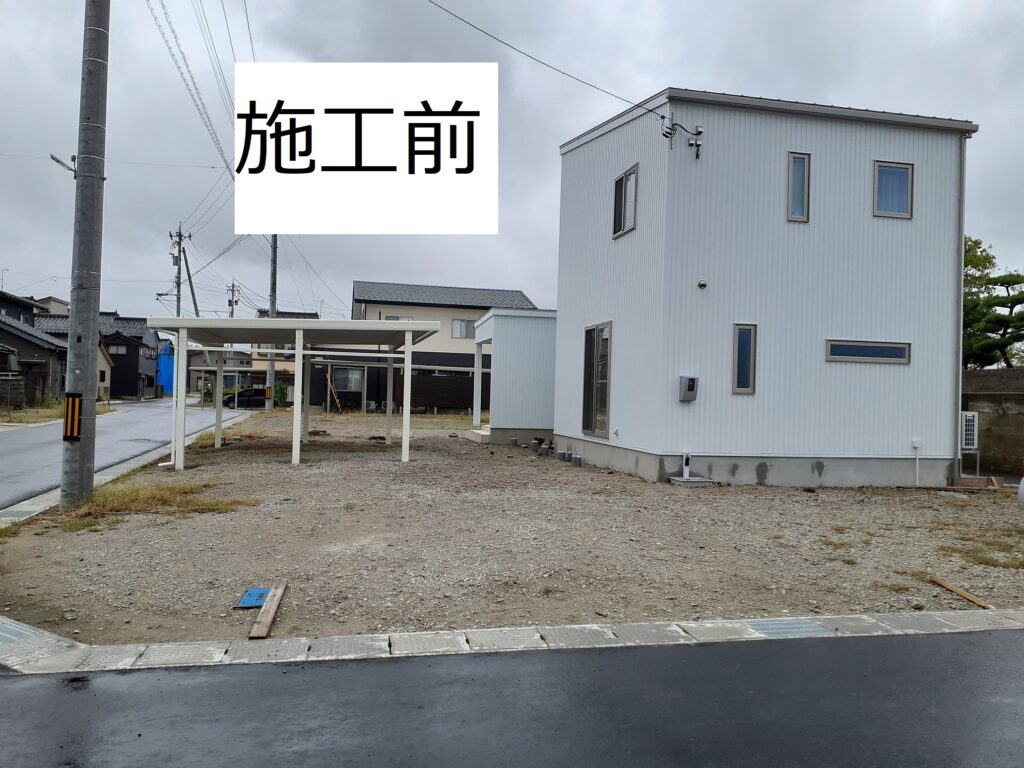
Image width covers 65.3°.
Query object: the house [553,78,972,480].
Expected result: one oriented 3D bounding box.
[{"bbox_3d":[4.717,-1.975,16.914,6.029,7.547,6.722,2,-1,-13],"label":"house"}]

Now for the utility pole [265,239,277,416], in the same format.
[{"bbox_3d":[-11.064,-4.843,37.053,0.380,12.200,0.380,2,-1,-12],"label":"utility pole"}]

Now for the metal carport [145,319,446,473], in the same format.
[{"bbox_3d":[-4.402,0.178,16.793,5.050,2.770,5.200,2,-1,-13],"label":"metal carport"}]

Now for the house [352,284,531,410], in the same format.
[{"bbox_3d":[-4.663,-2.198,50.959,10.824,8.049,7.800,2,-1,-13],"label":"house"}]

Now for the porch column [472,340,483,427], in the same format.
[{"bbox_3d":[-1.049,0.015,24.500,0.190,2.577,0.190,2,-1,-13],"label":"porch column"}]

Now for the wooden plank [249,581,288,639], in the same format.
[{"bbox_3d":[-1.734,1.613,5.750,0.110,0.025,1.365,2,1,-10],"label":"wooden plank"}]

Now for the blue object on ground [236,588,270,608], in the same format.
[{"bbox_3d":[-1.909,1.599,5.964,0.240,0.025,0.530,2,0,-10],"label":"blue object on ground"}]

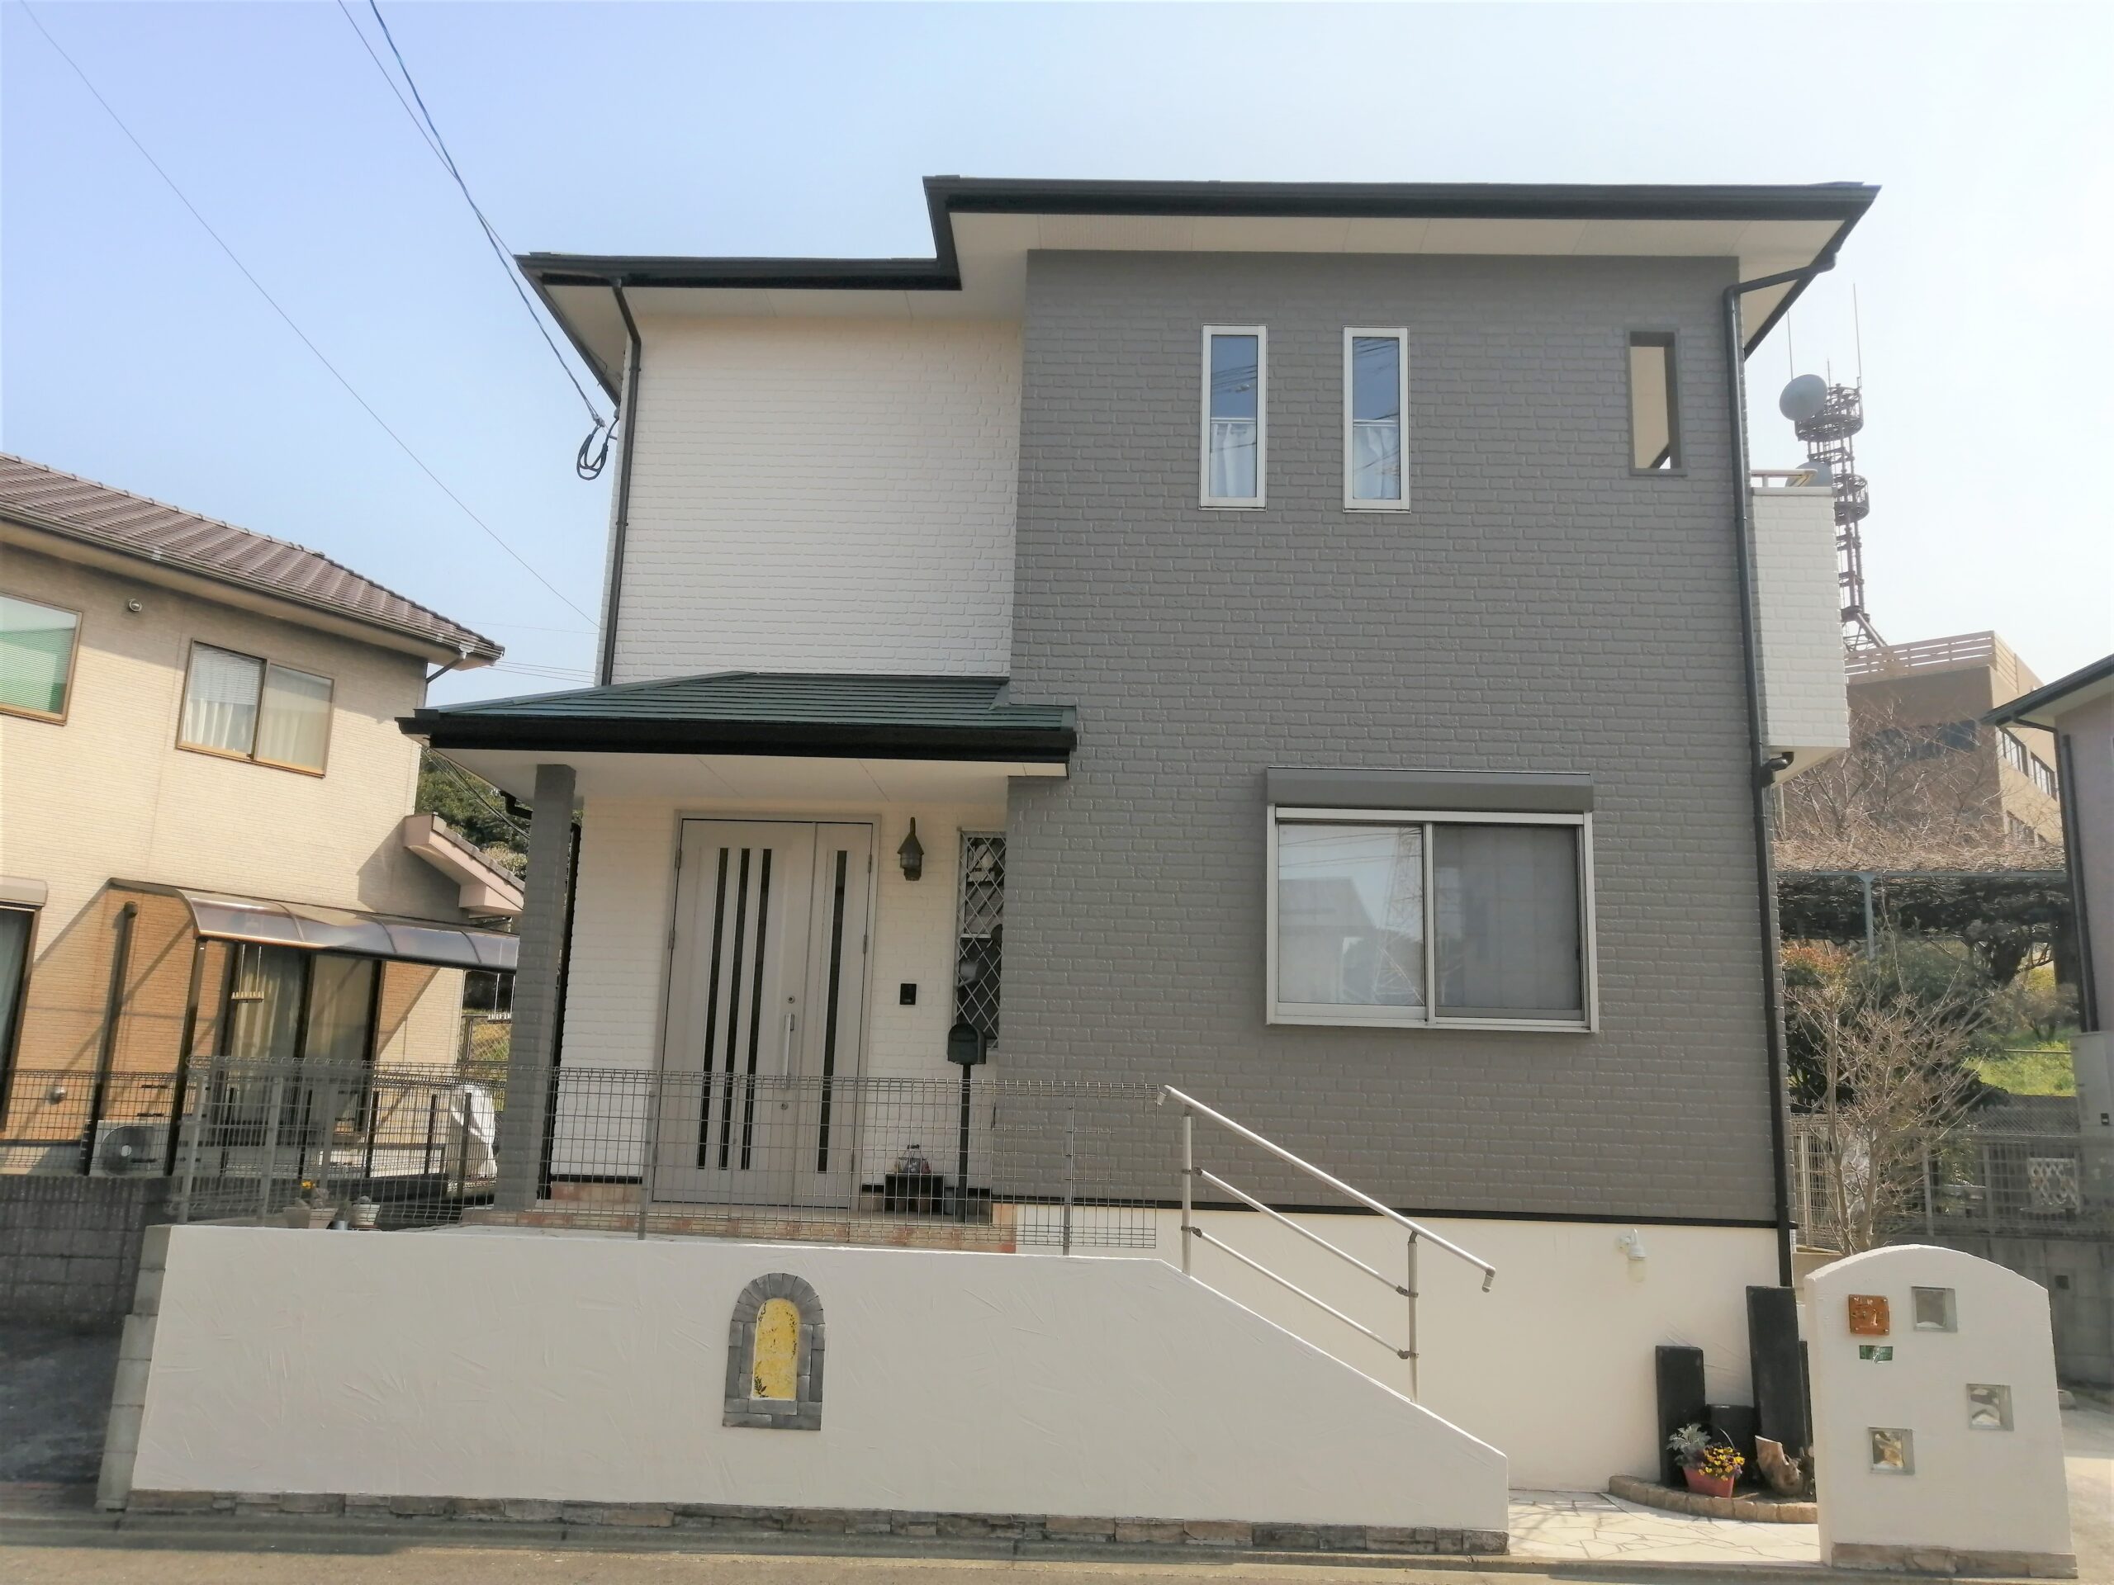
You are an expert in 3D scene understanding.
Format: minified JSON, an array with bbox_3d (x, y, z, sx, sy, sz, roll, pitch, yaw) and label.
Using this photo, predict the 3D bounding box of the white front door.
[{"bbox_3d":[-1.799,1.340,10.188,1.240,2.370,0.090,1,-11,2],"label":"white front door"}]

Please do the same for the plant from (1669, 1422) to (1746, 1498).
[{"bbox_3d":[3.264,3.344,8.277,0.350,0.340,0.280,-3,-12,26],"label":"plant"}]

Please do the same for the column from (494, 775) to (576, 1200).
[{"bbox_3d":[-2.953,1.091,9.380,0.175,2.510,0.170,1,-11,2],"label":"column"}]

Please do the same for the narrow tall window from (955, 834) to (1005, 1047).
[{"bbox_3d":[-0.472,0.906,10.189,0.320,1.350,0.100,1,-11,2],"label":"narrow tall window"}]

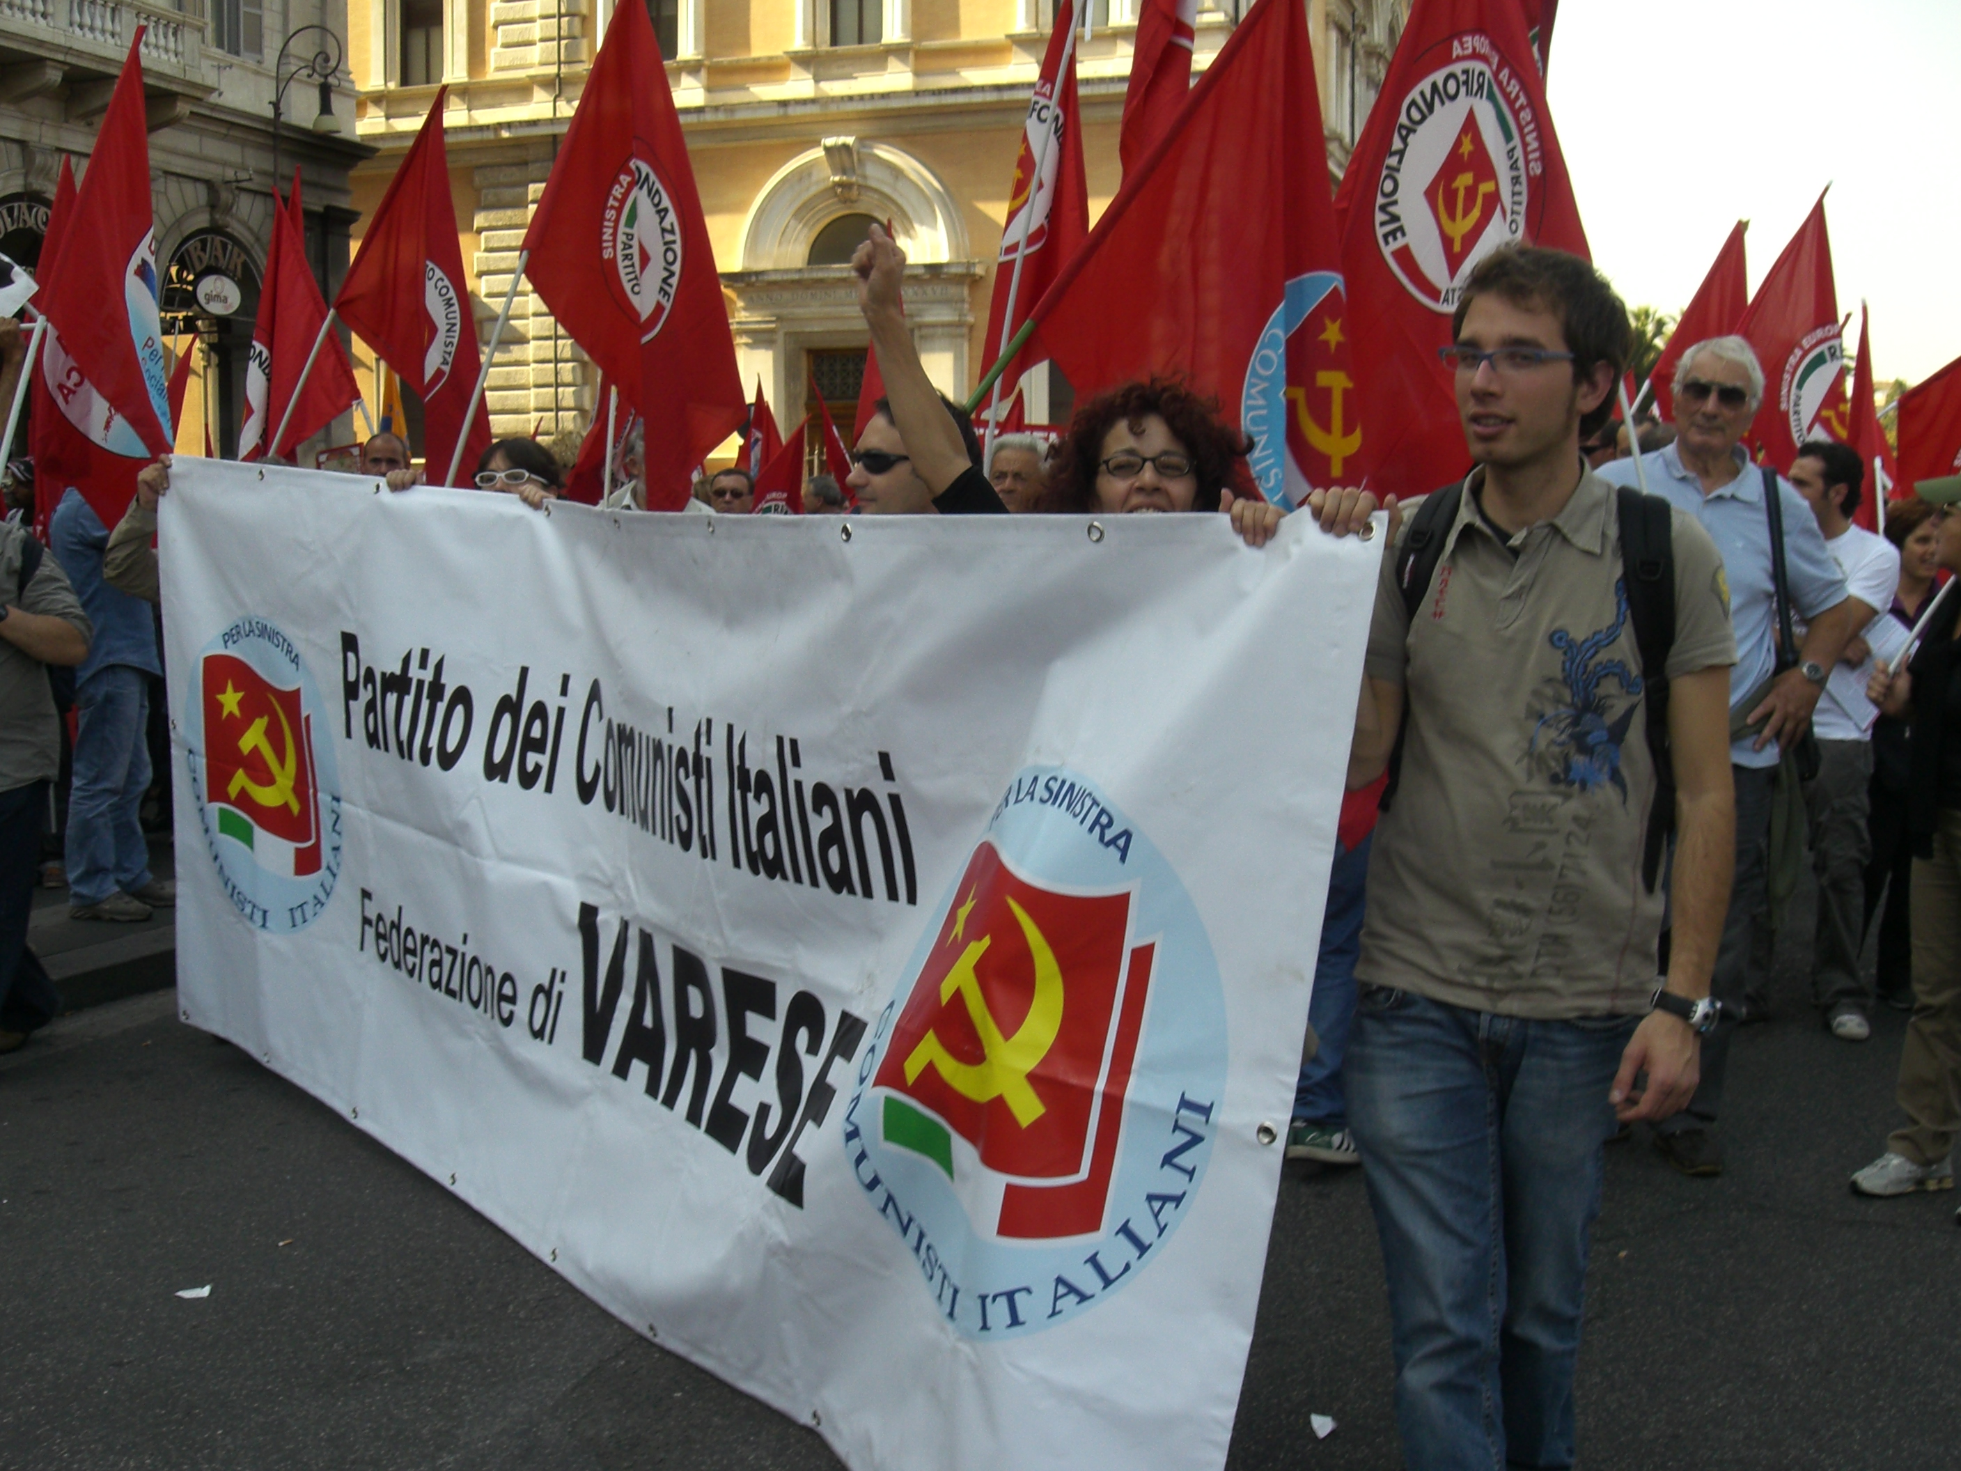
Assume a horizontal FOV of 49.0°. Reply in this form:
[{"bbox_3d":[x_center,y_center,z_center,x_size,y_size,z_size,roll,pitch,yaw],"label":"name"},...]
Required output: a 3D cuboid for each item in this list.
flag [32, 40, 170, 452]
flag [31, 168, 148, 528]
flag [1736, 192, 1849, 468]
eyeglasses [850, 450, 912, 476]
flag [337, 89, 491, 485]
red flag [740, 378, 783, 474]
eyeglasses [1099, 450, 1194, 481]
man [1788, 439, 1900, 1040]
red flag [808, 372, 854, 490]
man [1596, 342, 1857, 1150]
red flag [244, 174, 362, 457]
[{"bbox_3d":[-2.412,-1.342,5.900,0.400,1.170,0.300,2,6,17],"label":"flag"},{"bbox_3d":[-2.727,-1.191,6.600,0.420,1.170,0.280,2,6,17],"label":"flag"},{"bbox_3d":[2.630,-1.311,7.100,0.550,1.050,0.300,2,6,17],"label":"flag"},{"bbox_3d":[-0.112,-0.422,3.320,0.150,0.045,0.145,-2,6,-23],"label":"eyeglasses"},{"bbox_3d":[-1.867,-1.463,7.100,0.500,1.300,0.300,1,6,11],"label":"flag"},{"bbox_3d":[-1.379,-1.869,13.500,0.320,0.820,0.250,1,6,6],"label":"red flag"},{"bbox_3d":[0.243,-0.391,3.130,0.138,0.042,0.140,0,6,5],"label":"eyeglasses"},{"bbox_3d":[2.382,0.010,5.981,0.460,1.650,0.340,5,8,43],"label":"man"},{"bbox_3d":[-0.927,-1.878,13.500,0.340,0.850,0.250,1,6,6],"label":"red flag"},{"bbox_3d":[1.595,0.046,4.588,0.600,1.770,0.380,2,6,17],"label":"man"},{"bbox_3d":[-2.393,-1.436,7.600,0.430,1.080,0.280,1,6,11],"label":"red flag"}]

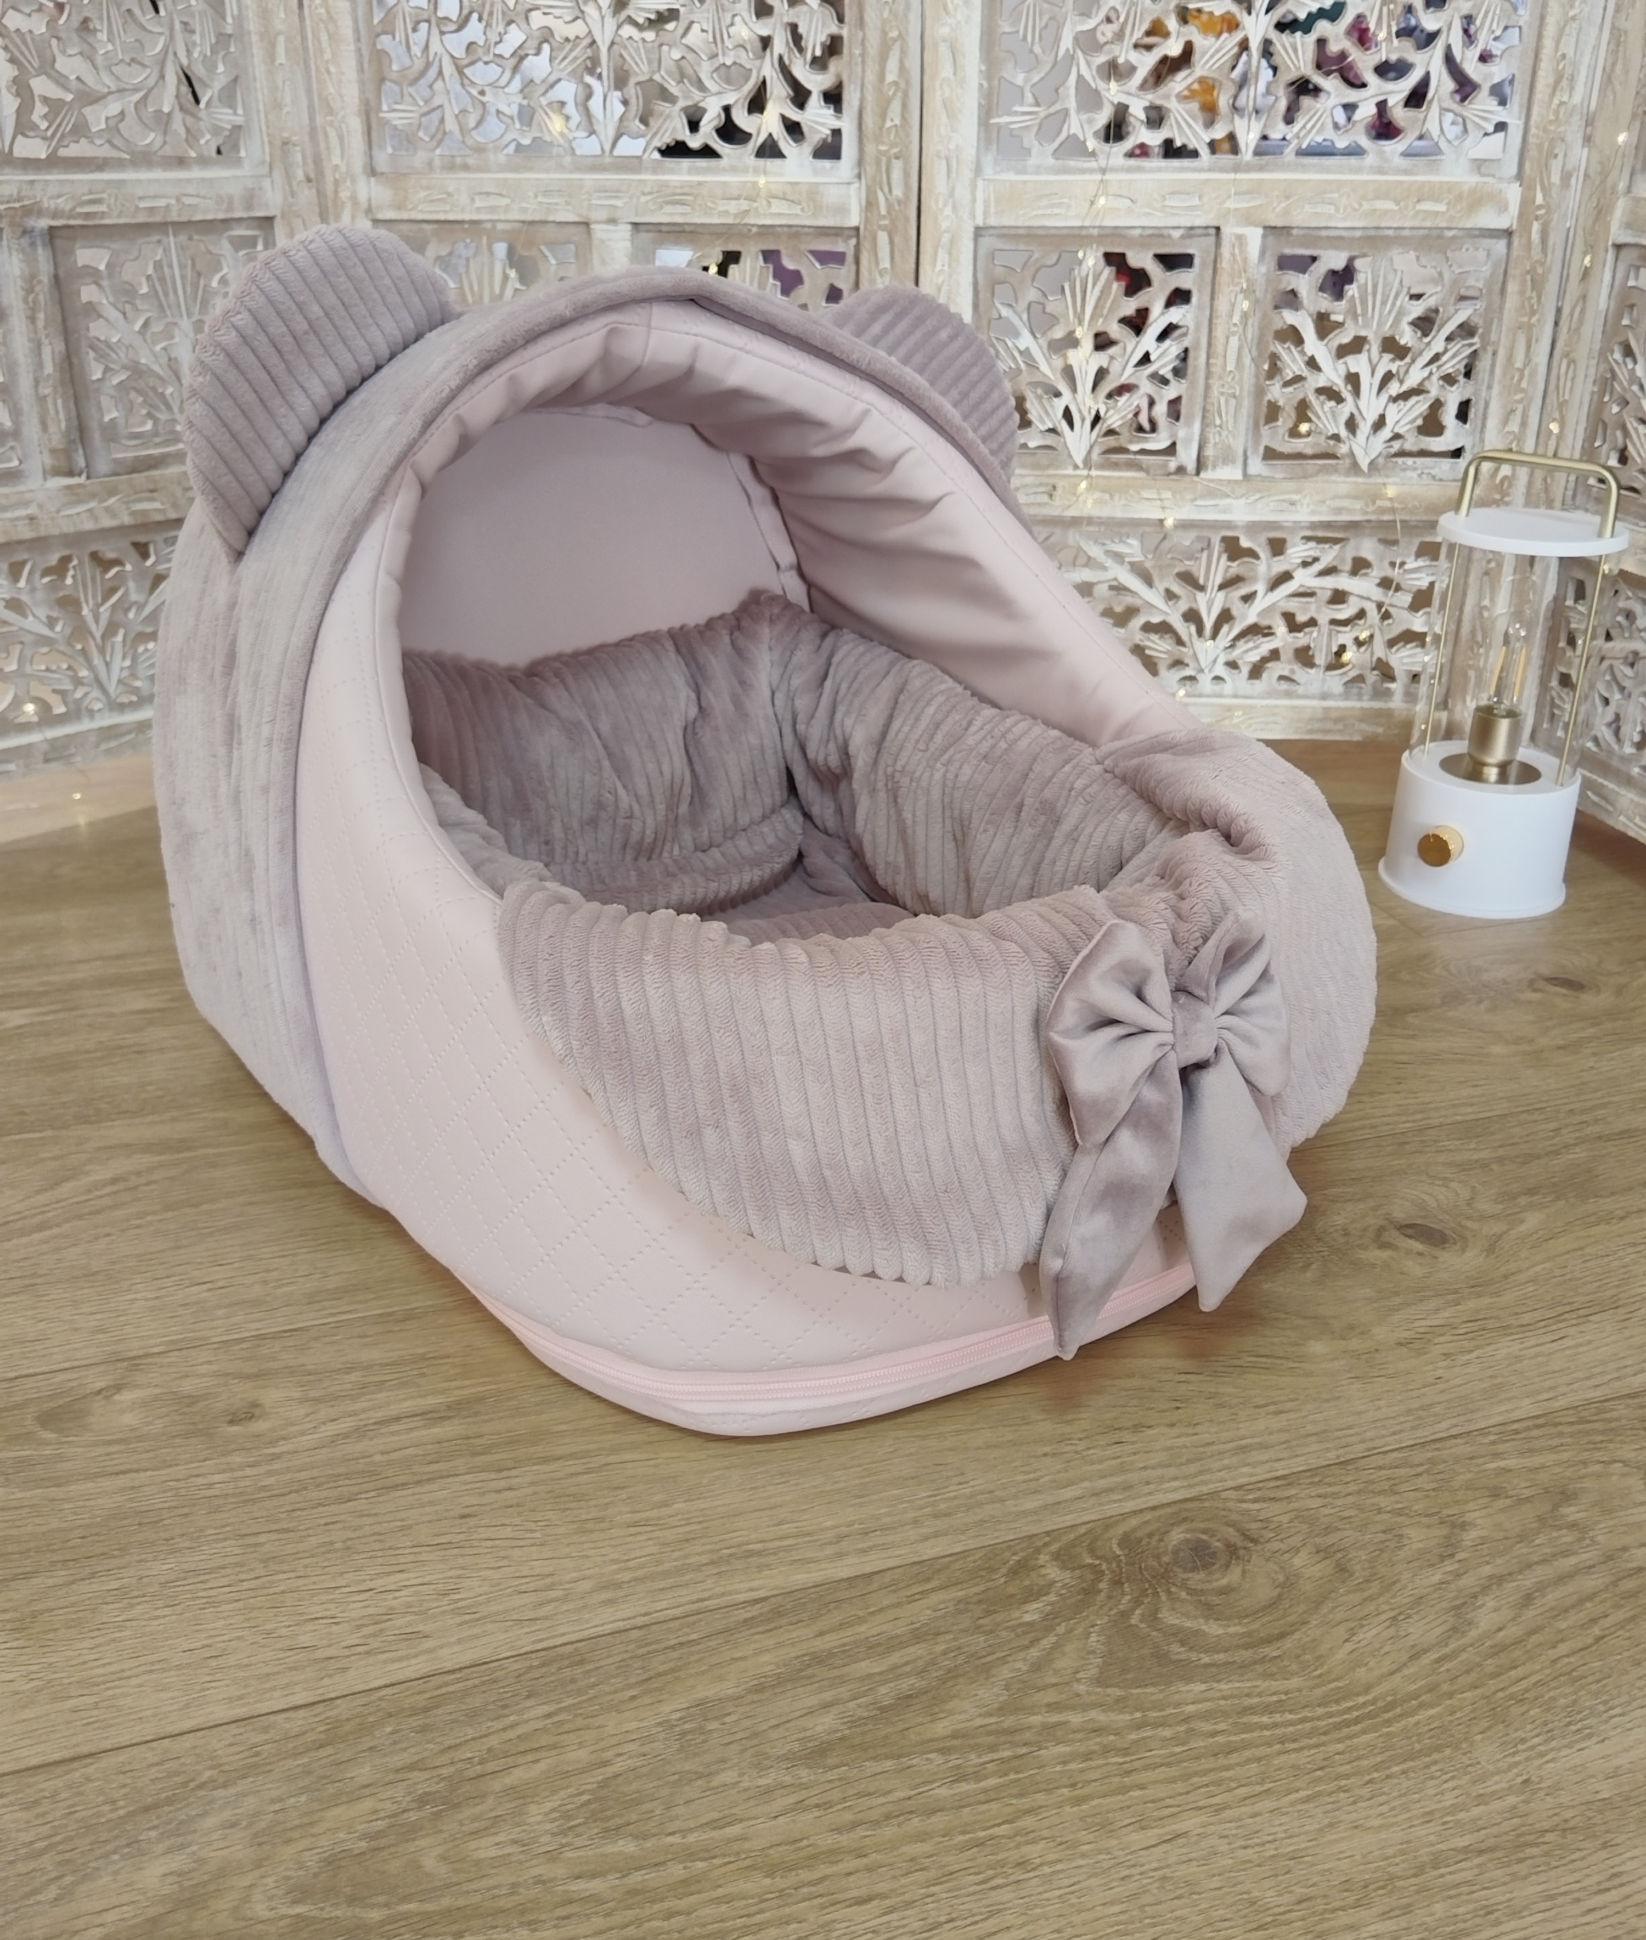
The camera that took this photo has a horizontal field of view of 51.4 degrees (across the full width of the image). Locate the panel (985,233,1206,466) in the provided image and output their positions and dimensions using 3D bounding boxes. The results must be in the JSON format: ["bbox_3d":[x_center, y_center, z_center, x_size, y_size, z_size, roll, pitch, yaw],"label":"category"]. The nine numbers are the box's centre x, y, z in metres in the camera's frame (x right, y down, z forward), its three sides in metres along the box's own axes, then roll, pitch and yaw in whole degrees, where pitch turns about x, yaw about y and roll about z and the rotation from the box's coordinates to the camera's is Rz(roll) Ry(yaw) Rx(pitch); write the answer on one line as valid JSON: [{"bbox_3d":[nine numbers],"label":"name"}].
[{"bbox_3d":[0.221,-0.498,1.374,0.182,0.182,0.018,1,25,2],"label":"panel"}]

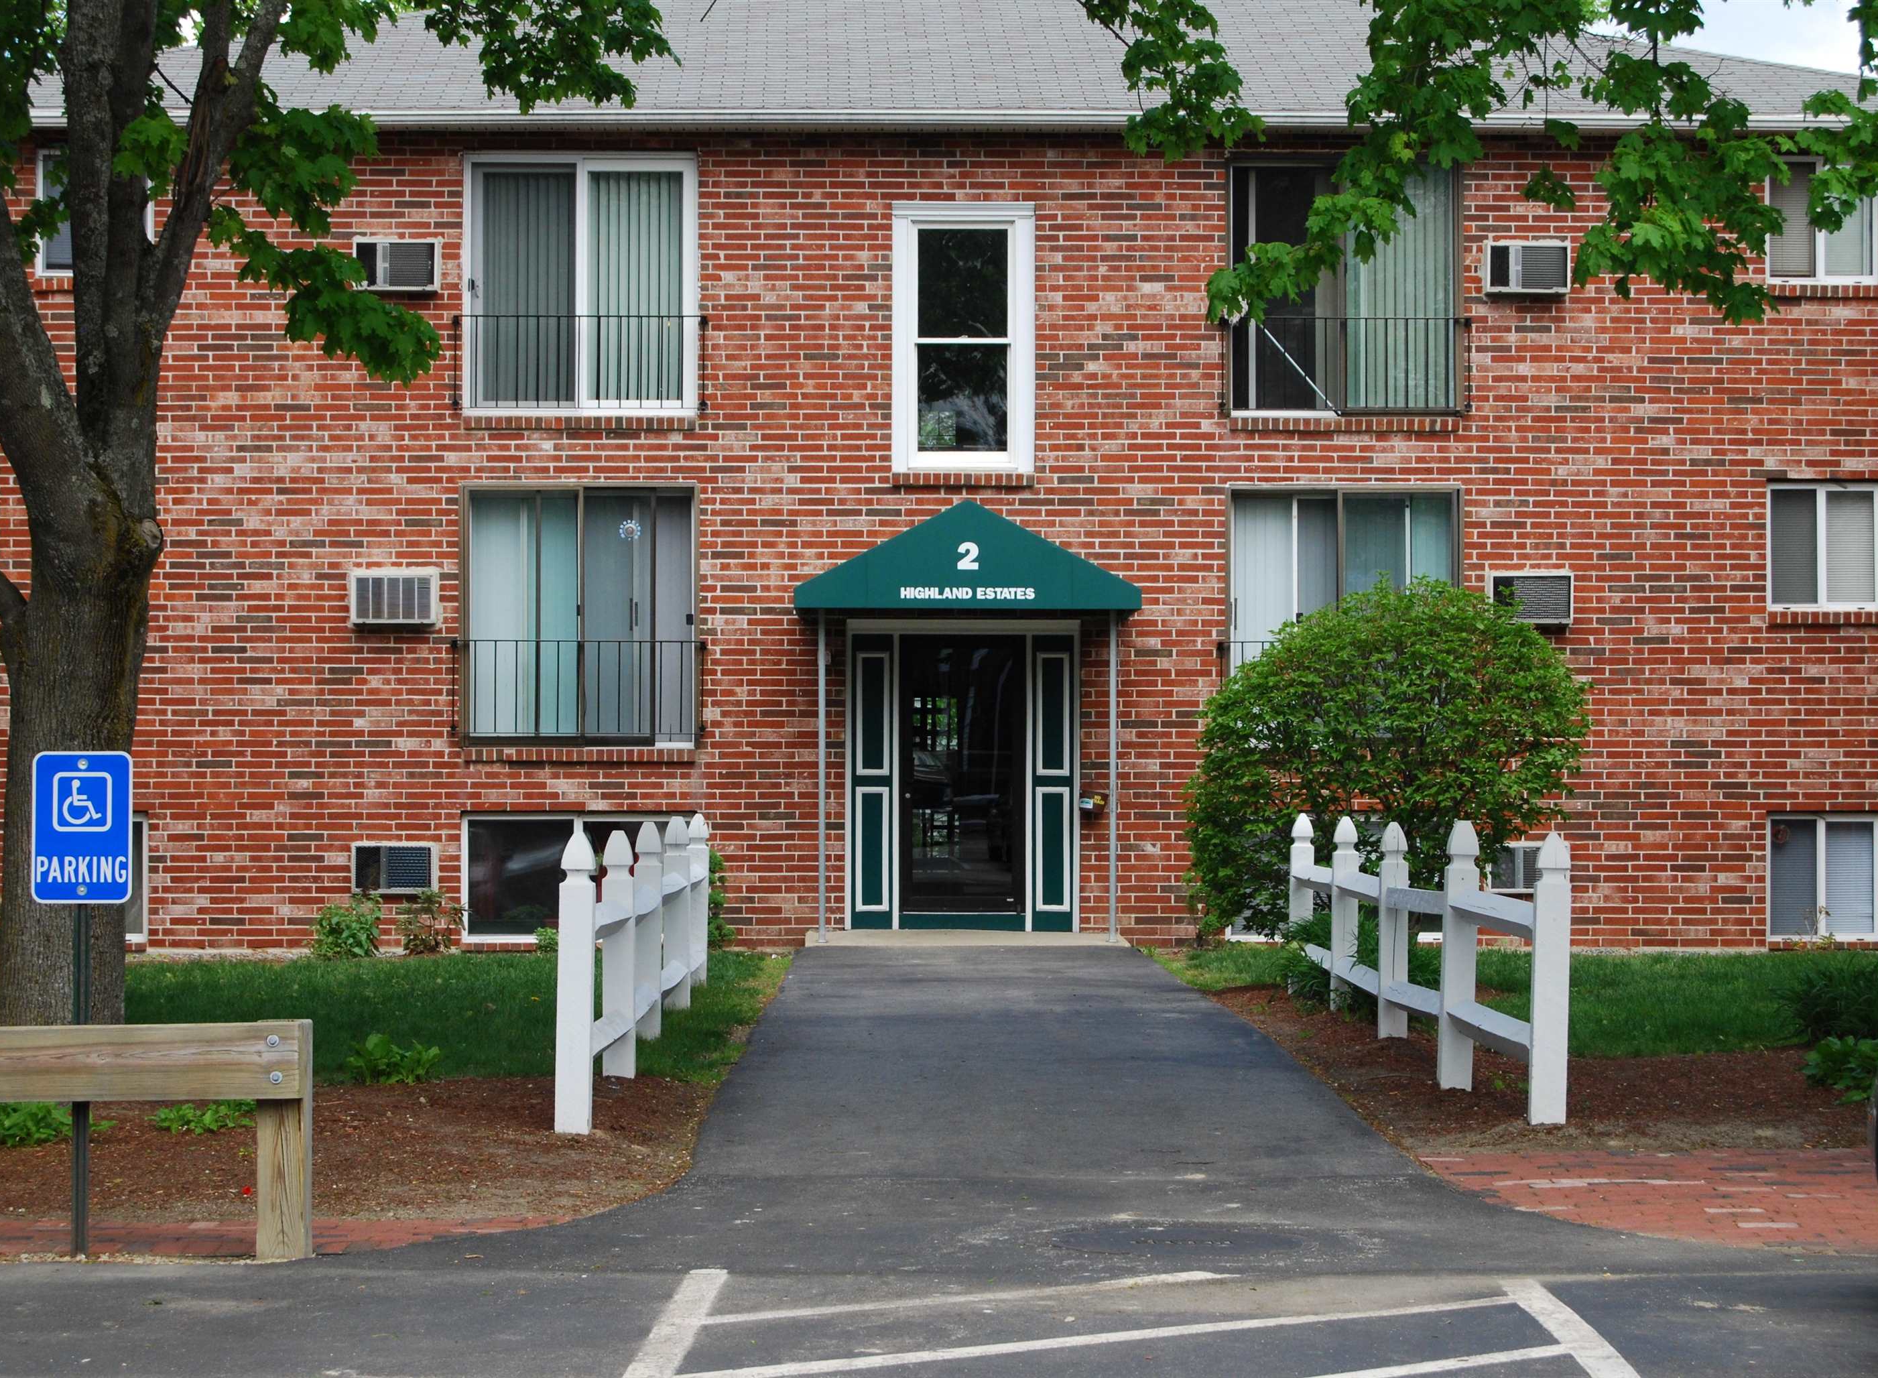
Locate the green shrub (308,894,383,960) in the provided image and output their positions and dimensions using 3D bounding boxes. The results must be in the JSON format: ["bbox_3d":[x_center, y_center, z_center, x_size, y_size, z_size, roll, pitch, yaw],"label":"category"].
[{"bbox_3d":[-4.545,1.828,35.950,0.580,0.510,0.500,0,-1,0],"label":"green shrub"}]

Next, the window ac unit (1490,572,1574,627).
[{"bbox_3d":[4.587,-0.698,36.380,0.660,0.400,0.420,0,-1,0],"label":"window ac unit"}]

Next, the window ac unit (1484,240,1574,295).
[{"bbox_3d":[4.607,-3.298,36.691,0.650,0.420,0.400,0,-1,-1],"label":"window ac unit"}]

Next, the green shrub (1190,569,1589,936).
[{"bbox_3d":[3.289,0.575,34.600,2.930,2.720,2.600,0,-1,-1],"label":"green shrub"}]

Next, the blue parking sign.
[{"bbox_3d":[-2.589,0.421,14.200,0.305,0.457,0.012,0,-2,-1],"label":"blue parking sign"}]

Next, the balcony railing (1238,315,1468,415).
[{"bbox_3d":[3.183,-2.531,36.583,1.900,0.770,0.100,0,-1,-1],"label":"balcony railing"}]

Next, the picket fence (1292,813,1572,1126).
[{"bbox_3d":[2.378,1.276,24.174,0.180,1.300,10.200,0,-2,-1],"label":"picket fence"}]

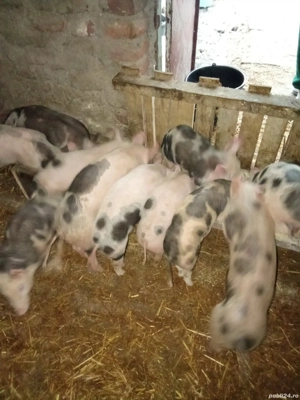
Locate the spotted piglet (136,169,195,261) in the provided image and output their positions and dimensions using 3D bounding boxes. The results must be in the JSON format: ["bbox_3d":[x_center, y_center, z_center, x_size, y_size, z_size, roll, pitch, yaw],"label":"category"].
[{"bbox_3d":[0.143,0.027,1.551,0.194,0.345,0.592,20,53,20],"label":"spotted piglet"}]

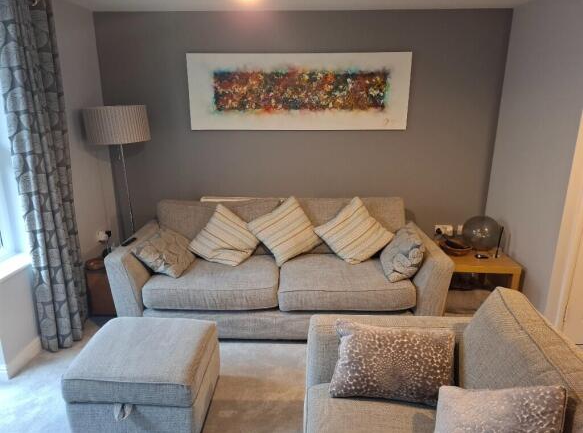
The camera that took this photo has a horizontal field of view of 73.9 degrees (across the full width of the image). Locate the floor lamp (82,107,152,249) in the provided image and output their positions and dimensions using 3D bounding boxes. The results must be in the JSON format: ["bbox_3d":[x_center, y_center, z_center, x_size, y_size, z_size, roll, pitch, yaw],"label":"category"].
[{"bbox_3d":[-1.285,-0.039,3.027,0.490,1.580,0.490,0,15,1],"label":"floor lamp"}]

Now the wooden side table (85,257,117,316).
[{"bbox_3d":[-1.421,0.543,3.154,0.280,0.390,0.360,0,15,1],"label":"wooden side table"}]

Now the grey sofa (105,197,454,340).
[{"bbox_3d":[-0.071,0.344,2.985,2.250,0.870,0.950,0,15,1],"label":"grey sofa"}]

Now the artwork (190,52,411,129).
[{"bbox_3d":[0.058,-1.018,3.190,1.810,0.608,0.035,1,15,1],"label":"artwork"}]

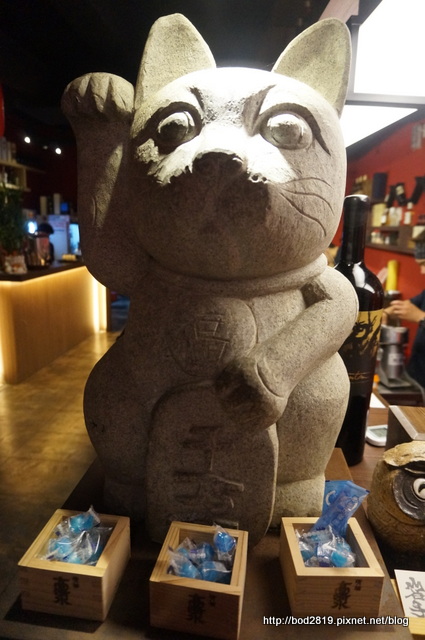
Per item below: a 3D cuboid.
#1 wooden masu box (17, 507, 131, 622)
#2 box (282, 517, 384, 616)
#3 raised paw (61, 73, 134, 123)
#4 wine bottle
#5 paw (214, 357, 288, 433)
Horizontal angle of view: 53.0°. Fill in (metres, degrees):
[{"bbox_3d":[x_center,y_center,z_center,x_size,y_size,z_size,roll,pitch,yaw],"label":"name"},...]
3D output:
[{"bbox_3d":[-0.141,0.257,0.454,0.085,0.053,0.085,3,14,6],"label":"wooden masu box"},{"bbox_3d":[0.123,0.264,0.459,0.085,0.053,0.085,1,13,-1],"label":"box"},{"bbox_3d":[-0.120,-0.233,0.450,0.075,0.052,0.064,2,13,3],"label":"raised paw"},{"bbox_3d":[0.226,0.026,0.733,0.119,0.455,0.119,6,14,17],"label":"wine bottle"},{"bbox_3d":[0.043,0.085,0.485,0.080,0.080,0.072,3,14,6],"label":"paw"}]

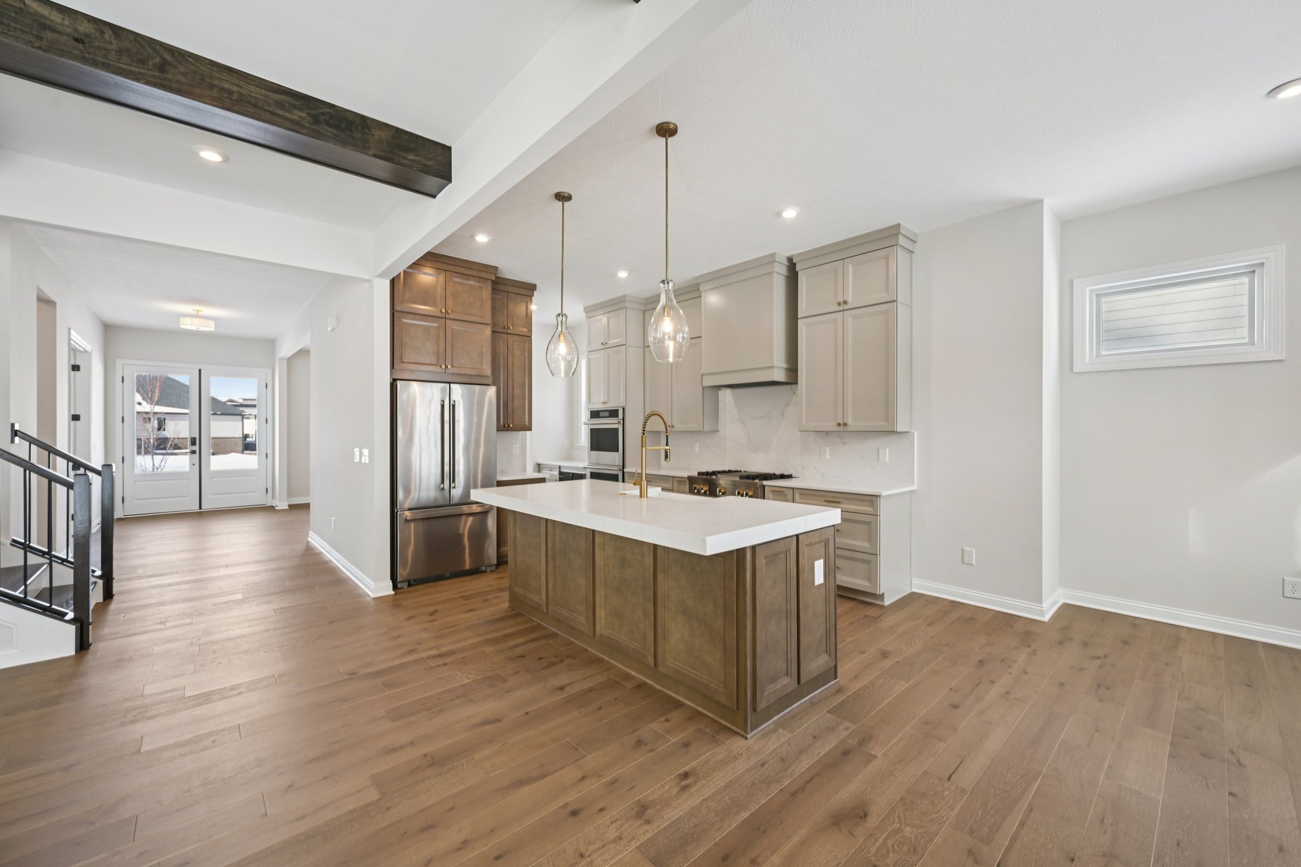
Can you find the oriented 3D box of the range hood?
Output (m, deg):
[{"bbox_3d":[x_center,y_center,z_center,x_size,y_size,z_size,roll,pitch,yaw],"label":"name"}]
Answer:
[{"bbox_3d":[1.044,-1.087,5.246,0.550,1.185,0.945,0,0,-42],"label":"range hood"}]

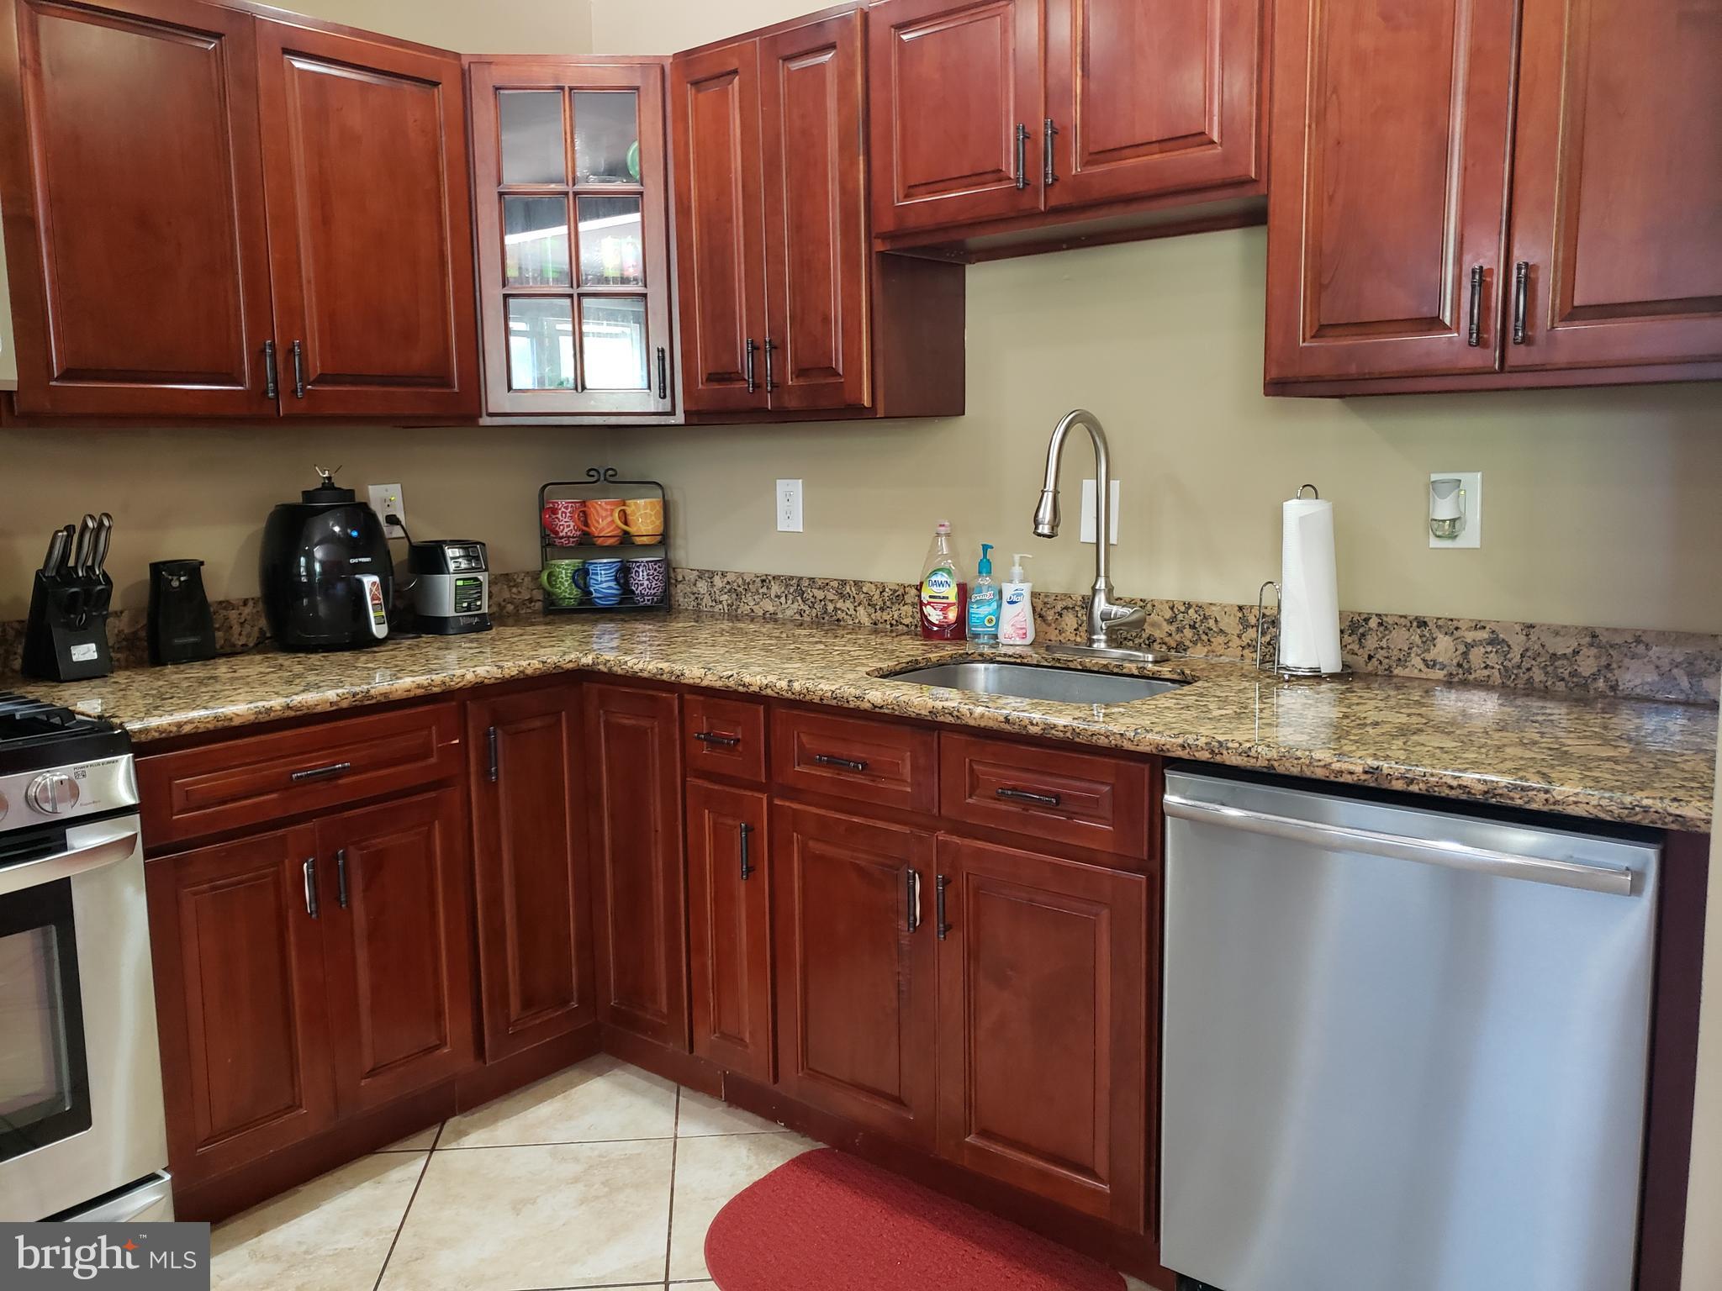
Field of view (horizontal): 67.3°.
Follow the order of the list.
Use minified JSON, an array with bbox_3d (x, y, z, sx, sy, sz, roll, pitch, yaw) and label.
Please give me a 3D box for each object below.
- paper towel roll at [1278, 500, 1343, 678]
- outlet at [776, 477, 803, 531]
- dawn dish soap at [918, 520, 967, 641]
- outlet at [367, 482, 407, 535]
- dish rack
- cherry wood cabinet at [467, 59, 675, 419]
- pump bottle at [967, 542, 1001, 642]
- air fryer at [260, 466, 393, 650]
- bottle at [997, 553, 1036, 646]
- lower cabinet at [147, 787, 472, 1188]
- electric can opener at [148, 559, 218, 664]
[{"bbox_3d":[0.762,-0.107,2.204,0.100,0.280,0.100,-1,8,0],"label":"paper towel roll"},{"bbox_3d":[-0.170,-0.333,3.076,0.082,0.126,0.012,6,11,39],"label":"outlet"},{"bbox_3d":[0.181,-0.138,2.723,0.100,0.250,0.062,1,8,12],"label":"dawn dish soap"},{"bbox_3d":[-1.081,-0.307,2.964,0.011,0.121,0.077,6,10,39],"label":"outlet"},{"bbox_3d":[-0.640,-0.257,3.238,0.300,0.355,0.130,-1,8,1],"label":"dish rack"},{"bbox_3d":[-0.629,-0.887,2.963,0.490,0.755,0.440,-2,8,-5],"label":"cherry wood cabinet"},{"bbox_3d":[0.255,-0.108,2.666,0.070,0.205,0.050,-2,8,-6],"label":"pump bottle"},{"bbox_3d":[-1.123,-0.178,2.696,0.300,0.387,0.262,5,10,33],"label":"air fryer"},{"bbox_3d":[0.321,-0.094,2.631,0.077,0.186,0.050,-1,8,1],"label":"bottle"},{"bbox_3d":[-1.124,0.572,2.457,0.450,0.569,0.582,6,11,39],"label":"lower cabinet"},{"bbox_3d":[-1.343,-0.066,2.576,0.122,0.210,0.112,-9,12,-44],"label":"electric can opener"}]

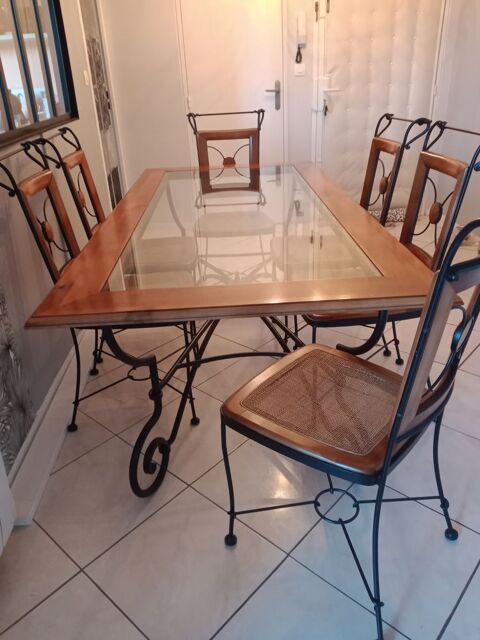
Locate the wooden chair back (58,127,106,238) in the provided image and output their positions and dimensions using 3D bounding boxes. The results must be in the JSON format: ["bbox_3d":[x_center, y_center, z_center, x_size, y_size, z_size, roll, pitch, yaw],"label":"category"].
[{"bbox_3d":[-0.715,-0.549,2.197,0.160,0.540,0.410,-3,26,-1],"label":"wooden chair back"}]

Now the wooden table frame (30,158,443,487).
[{"bbox_3d":[-0.004,-0.092,2.031,0.920,0.757,1.844,-3,26,-1],"label":"wooden table frame"}]

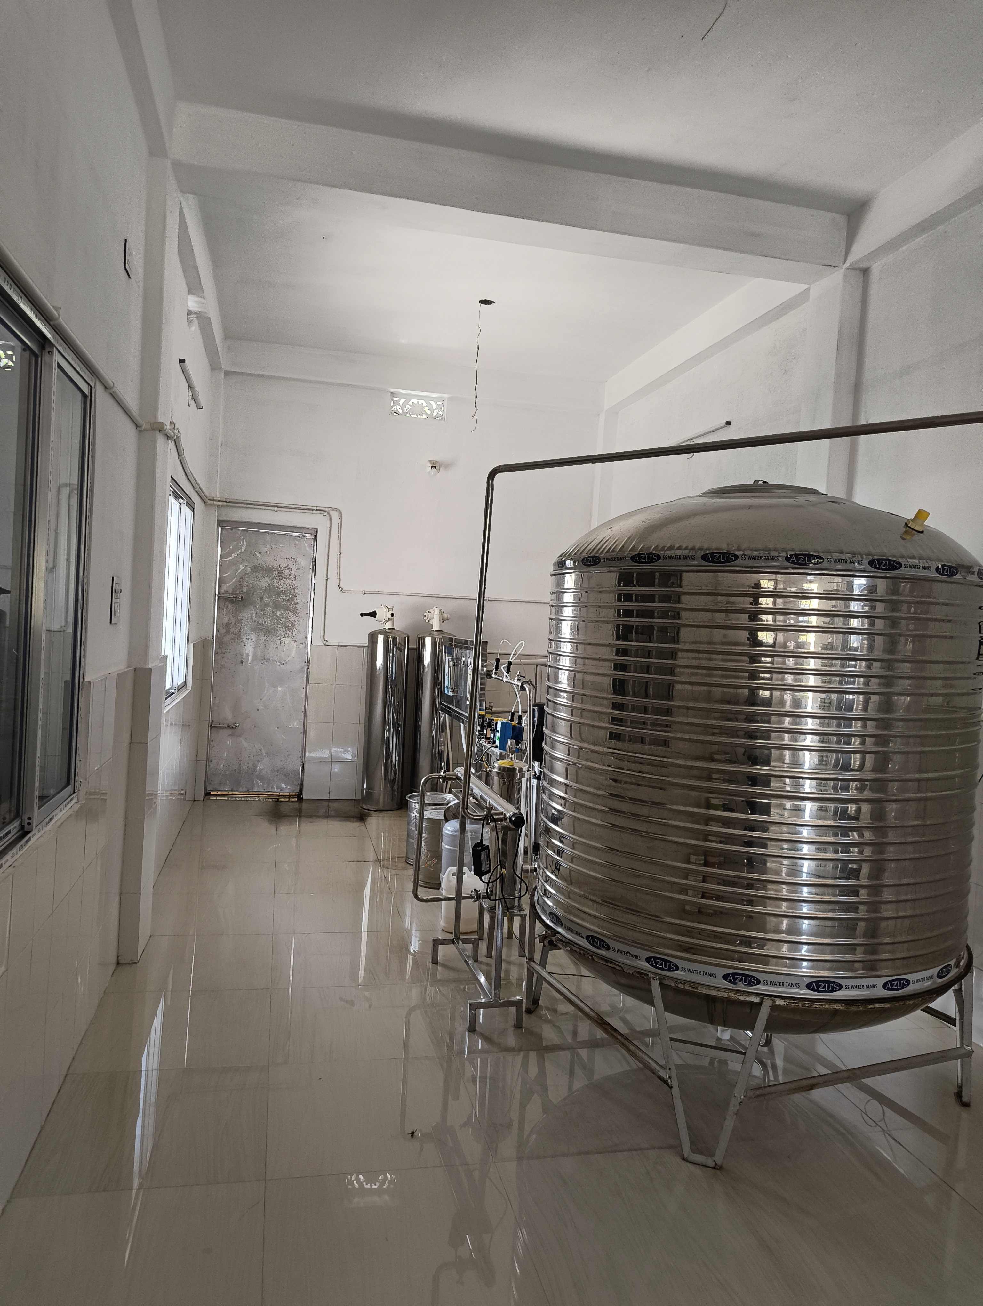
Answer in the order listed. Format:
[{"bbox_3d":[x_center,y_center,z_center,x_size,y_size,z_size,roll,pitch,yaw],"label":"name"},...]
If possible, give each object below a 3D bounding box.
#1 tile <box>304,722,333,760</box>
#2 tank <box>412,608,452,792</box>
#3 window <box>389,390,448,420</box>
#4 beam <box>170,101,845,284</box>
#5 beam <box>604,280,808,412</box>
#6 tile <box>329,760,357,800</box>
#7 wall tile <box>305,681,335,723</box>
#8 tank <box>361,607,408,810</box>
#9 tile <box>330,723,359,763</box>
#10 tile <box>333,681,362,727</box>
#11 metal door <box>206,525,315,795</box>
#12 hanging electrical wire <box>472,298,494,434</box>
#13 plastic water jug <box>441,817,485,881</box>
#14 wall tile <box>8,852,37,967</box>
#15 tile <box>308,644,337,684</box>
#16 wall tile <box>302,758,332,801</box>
[{"bbox_3d":[-1.337,0.688,7.039,0.200,0.300,0.010,3,2,-13],"label":"tile"},{"bbox_3d":[-0.449,0.514,6.976,0.310,1.360,0.310,3,2,-13],"label":"tank"},{"bbox_3d":[-0.571,-1.923,7.068,0.430,0.185,0.050,3,2,-13],"label":"window"},{"bbox_3d":[0.171,-1.990,4.030,2.985,0.245,0.280,3,2,-13],"label":"beam"},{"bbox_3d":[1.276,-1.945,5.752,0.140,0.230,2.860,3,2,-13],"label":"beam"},{"bbox_3d":[-1.151,0.995,7.064,0.203,0.300,0.010,3,2,-13],"label":"tile"},{"bbox_3d":[-1.310,0.390,6.995,0.200,0.300,0.010,3,2,-13],"label":"wall tile"},{"bbox_3d":[-0.820,0.417,6.876,0.335,1.520,0.310,3,2,-13],"label":"tank"},{"bbox_3d":[-1.141,0.697,7.085,0.200,0.300,0.010,3,2,-13],"label":"tile"},{"bbox_3d":[-1.115,0.399,7.040,0.203,0.300,0.010,3,2,-13],"label":"tile"},{"bbox_3d":[-1.761,0.071,6.976,0.715,2.025,0.060,3,2,-13],"label":"metal door"},{"bbox_3d":[-0.056,-1.739,5.532,0.090,0.780,0.070,3,2,-13],"label":"hanging electrical wire"},{"bbox_3d":[-0.130,1.063,4.777,0.270,0.430,0.270,3,2,-13],"label":"plastic water jug"},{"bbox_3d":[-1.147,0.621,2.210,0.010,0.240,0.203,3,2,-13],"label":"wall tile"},{"bbox_3d":[-1.292,0.090,6.982,0.200,0.300,0.010,3,2,-13],"label":"tile"},{"bbox_3d":[-1.355,0.991,7.051,0.200,0.300,0.010,3,2,-13],"label":"wall tile"}]

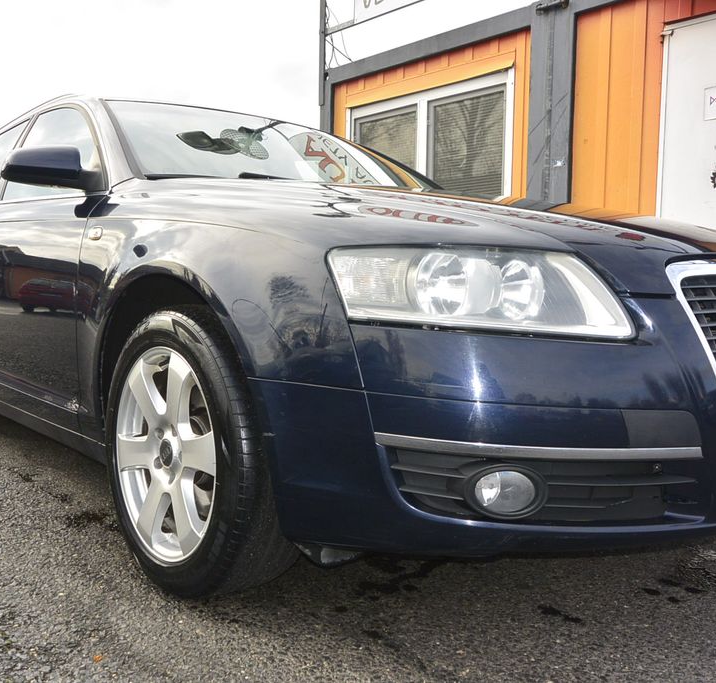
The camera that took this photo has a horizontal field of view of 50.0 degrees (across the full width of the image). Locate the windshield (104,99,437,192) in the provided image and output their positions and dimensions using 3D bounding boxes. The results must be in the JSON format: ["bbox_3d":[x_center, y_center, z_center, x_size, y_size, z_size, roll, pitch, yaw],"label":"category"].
[{"bbox_3d":[-0.225,-0.682,2.808,1.420,0.430,0.880,-1,5,-41],"label":"windshield"}]

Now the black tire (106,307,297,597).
[{"bbox_3d":[-0.359,0.243,1.772,0.230,0.650,0.650,-1,5,-41],"label":"black tire"}]

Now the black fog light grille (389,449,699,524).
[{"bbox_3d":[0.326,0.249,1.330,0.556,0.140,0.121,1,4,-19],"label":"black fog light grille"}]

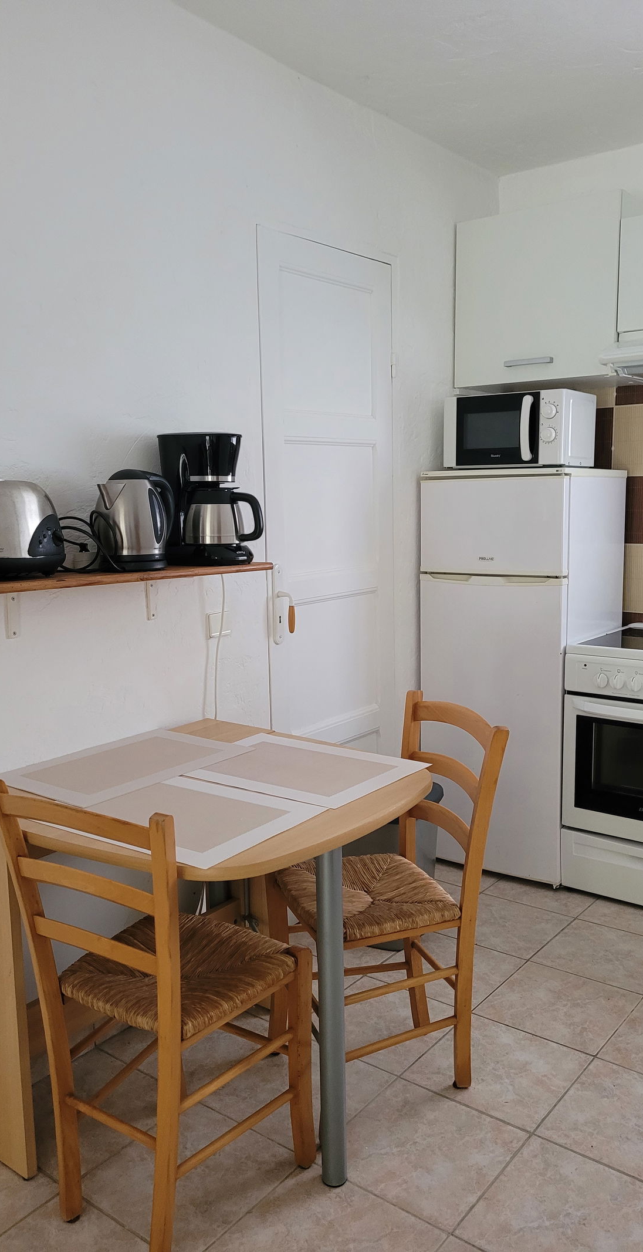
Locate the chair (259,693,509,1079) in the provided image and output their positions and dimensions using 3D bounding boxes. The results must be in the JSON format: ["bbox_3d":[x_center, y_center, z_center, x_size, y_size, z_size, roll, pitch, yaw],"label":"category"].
[{"bbox_3d":[0.136,0.626,2.150,0.450,0.860,0.420,-4,9,-20],"label":"chair"}]

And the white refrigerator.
[{"bbox_3d":[0.744,0.150,3.454,0.556,1.426,0.530,5,10,38],"label":"white refrigerator"}]

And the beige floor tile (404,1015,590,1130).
[{"bbox_3d":[0.421,1.053,2.234,0.336,0.012,0.336,5,10,38],"label":"beige floor tile"}]

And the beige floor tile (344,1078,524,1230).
[{"bbox_3d":[0.211,1.094,1.970,0.336,0.012,0.336,5,10,38],"label":"beige floor tile"}]

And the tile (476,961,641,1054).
[{"bbox_3d":[0.629,1.007,2.488,0.333,0.010,0.333,5,10,38],"label":"tile"}]

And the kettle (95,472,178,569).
[{"bbox_3d":[-0.413,-0.244,2.146,0.165,0.226,0.230,5,10,38],"label":"kettle"}]

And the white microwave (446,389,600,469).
[{"bbox_3d":[0.728,-0.701,3.432,0.440,0.262,0.375,4,9,32],"label":"white microwave"}]

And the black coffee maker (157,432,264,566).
[{"bbox_3d":[-0.255,-0.301,2.220,0.255,0.312,0.175,4,10,34],"label":"black coffee maker"}]

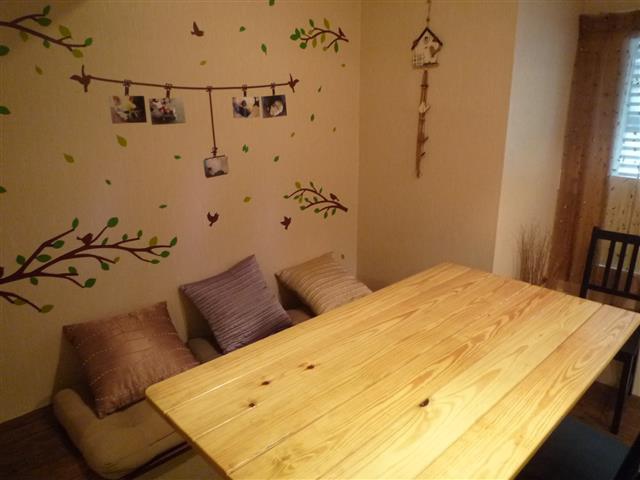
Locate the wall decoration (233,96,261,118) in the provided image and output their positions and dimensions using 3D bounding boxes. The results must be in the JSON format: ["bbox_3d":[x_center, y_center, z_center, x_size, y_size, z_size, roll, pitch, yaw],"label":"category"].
[{"bbox_3d":[-0.357,-0.652,2.277,0.152,0.102,0.010,-15,21,-42],"label":"wall decoration"}]

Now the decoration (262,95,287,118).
[{"bbox_3d":[-0.233,-0.689,2.392,0.152,0.102,0.010,-20,24,-40],"label":"decoration"}]

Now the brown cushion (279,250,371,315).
[{"bbox_3d":[0.054,0.261,2.621,0.425,0.140,0.410,-20,52,-40],"label":"brown cushion"}]

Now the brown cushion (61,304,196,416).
[{"bbox_3d":[-0.747,0.454,1.889,0.425,0.140,0.410,-13,51,-41],"label":"brown cushion"}]

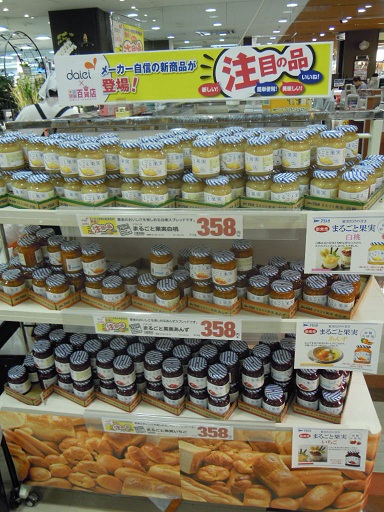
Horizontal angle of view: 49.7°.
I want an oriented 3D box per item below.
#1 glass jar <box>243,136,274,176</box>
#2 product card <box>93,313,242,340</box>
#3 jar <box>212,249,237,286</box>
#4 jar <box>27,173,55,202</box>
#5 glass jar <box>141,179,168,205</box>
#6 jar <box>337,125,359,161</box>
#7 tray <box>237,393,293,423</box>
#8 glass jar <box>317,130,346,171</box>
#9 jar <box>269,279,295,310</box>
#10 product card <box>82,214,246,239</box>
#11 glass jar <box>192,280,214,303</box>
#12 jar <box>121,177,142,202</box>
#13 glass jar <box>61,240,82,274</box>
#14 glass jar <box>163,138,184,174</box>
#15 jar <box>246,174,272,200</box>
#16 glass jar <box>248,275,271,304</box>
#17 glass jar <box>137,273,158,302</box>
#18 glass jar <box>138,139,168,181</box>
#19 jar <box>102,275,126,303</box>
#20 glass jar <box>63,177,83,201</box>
[{"bbox_3d":[0.185,-0.274,1.136,0.076,0.091,0.076,-3,25,1],"label":"glass jar"},{"bbox_3d":[-0.086,0.236,1.371,0.500,0.076,0.004,1,25,11],"label":"product card"},{"bbox_3d":[0.097,0.036,1.240,0.072,0.091,0.072,-2,23,1],"label":"jar"},{"bbox_3d":[-0.442,-0.190,1.216,0.072,0.093,0.072,-5,25,-4],"label":"jar"},{"bbox_3d":[-0.100,-0.166,1.130,0.072,0.093,0.072,-2,25,1],"label":"glass jar"},{"bbox_3d":[0.445,-0.328,1.197,0.072,0.091,0.072,1,22,8],"label":"jar"},{"bbox_3d":[0.299,0.463,1.494,0.149,0.031,0.300,13,27,30],"label":"tray"},{"bbox_3d":[0.390,-0.297,1.157,0.076,0.091,0.076,-3,25,1],"label":"glass jar"},{"bbox_3d":[0.280,0.130,1.290,0.076,0.091,0.076,4,26,16],"label":"jar"},{"bbox_3d":[-0.083,-0.072,1.040,0.420,0.064,0.005,1,26,8],"label":"product card"},{"bbox_3d":[0.038,0.110,1.323,0.072,0.093,0.072,-2,25,1],"label":"glass jar"},{"bbox_3d":[-0.154,-0.174,1.122,0.072,0.091,0.072,-2,22,1],"label":"jar"},{"bbox_3d":[-0.396,0.002,1.365,0.072,0.091,0.072,-2,23,1],"label":"glass jar"},{"bbox_3d":[-0.061,-0.295,1.215,0.076,0.091,0.076,-3,25,1],"label":"glass jar"},{"bbox_3d":[0.176,-0.169,1.073,0.072,0.091,0.072,1,22,8],"label":"jar"},{"bbox_3d":[0.210,0.115,1.293,0.072,0.093,0.072,-2,25,1],"label":"glass jar"},{"bbox_3d":[-0.139,0.112,1.336,0.072,0.093,0.072,-2,25,1],"label":"glass jar"},{"bbox_3d":[-0.108,-0.266,1.157,0.076,0.091,0.076,-3,25,1],"label":"glass jar"},{"bbox_3d":[-0.258,0.122,1.379,0.076,0.091,0.076,-3,25,1],"label":"jar"},{"bbox_3d":[-0.346,-0.197,1.255,0.076,0.091,0.076,-3,25,1],"label":"glass jar"}]

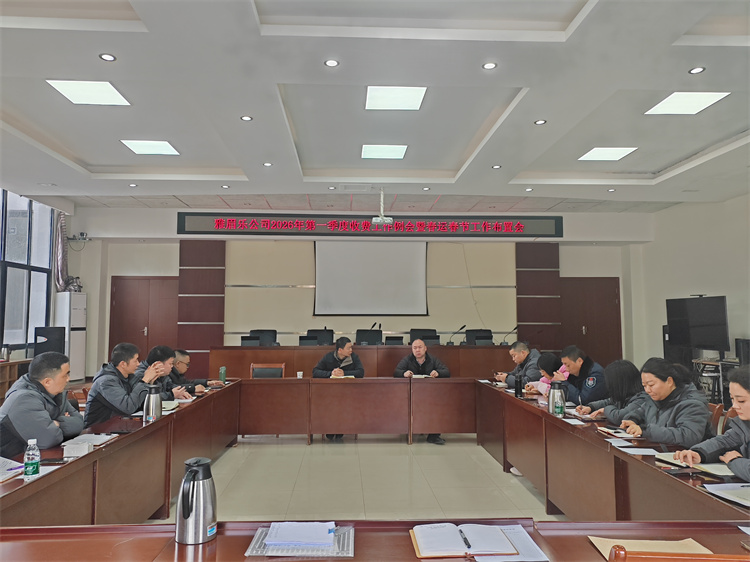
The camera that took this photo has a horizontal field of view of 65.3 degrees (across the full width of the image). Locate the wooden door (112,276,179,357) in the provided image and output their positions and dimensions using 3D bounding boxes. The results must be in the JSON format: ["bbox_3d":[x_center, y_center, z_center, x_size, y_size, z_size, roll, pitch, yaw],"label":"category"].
[{"bbox_3d":[-4.767,1.024,12.271,1.480,2.170,0.120,0,-4,-3],"label":"wooden door"}]

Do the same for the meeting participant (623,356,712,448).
[{"bbox_3d":[1.824,1.079,3.443,0.640,1.250,0.550,1,-4,-11],"label":"meeting participant"}]

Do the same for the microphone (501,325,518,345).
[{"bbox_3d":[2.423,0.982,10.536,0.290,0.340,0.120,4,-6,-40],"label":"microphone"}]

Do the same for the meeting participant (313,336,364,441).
[{"bbox_3d":[-0.473,1.342,7.384,0.660,1.270,0.720,1,-4,-8],"label":"meeting participant"}]

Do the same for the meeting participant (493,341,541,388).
[{"bbox_3d":[1.664,1.263,6.232,0.720,1.270,0.540,0,-4,-5],"label":"meeting participant"}]

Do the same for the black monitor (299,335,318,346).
[{"bbox_3d":[-1.201,1.109,10.596,0.330,0.210,0.060,0,-5,-3],"label":"black monitor"}]

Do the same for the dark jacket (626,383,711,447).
[{"bbox_3d":[1.813,0.897,3.455,0.540,0.620,0.560,1,-4,-11],"label":"dark jacket"}]

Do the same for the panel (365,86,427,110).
[{"bbox_3d":[0.190,-1.813,5.834,0.585,0.040,0.600,0,-4,-3],"label":"panel"}]

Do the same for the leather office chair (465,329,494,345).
[{"bbox_3d":[2.032,1.445,11.113,0.600,1.042,0.620,0,-4,-3],"label":"leather office chair"}]

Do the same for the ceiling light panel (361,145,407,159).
[{"bbox_3d":[0.125,-1.777,8.015,0.600,0.040,0.600,0,-4,-3],"label":"ceiling light panel"}]

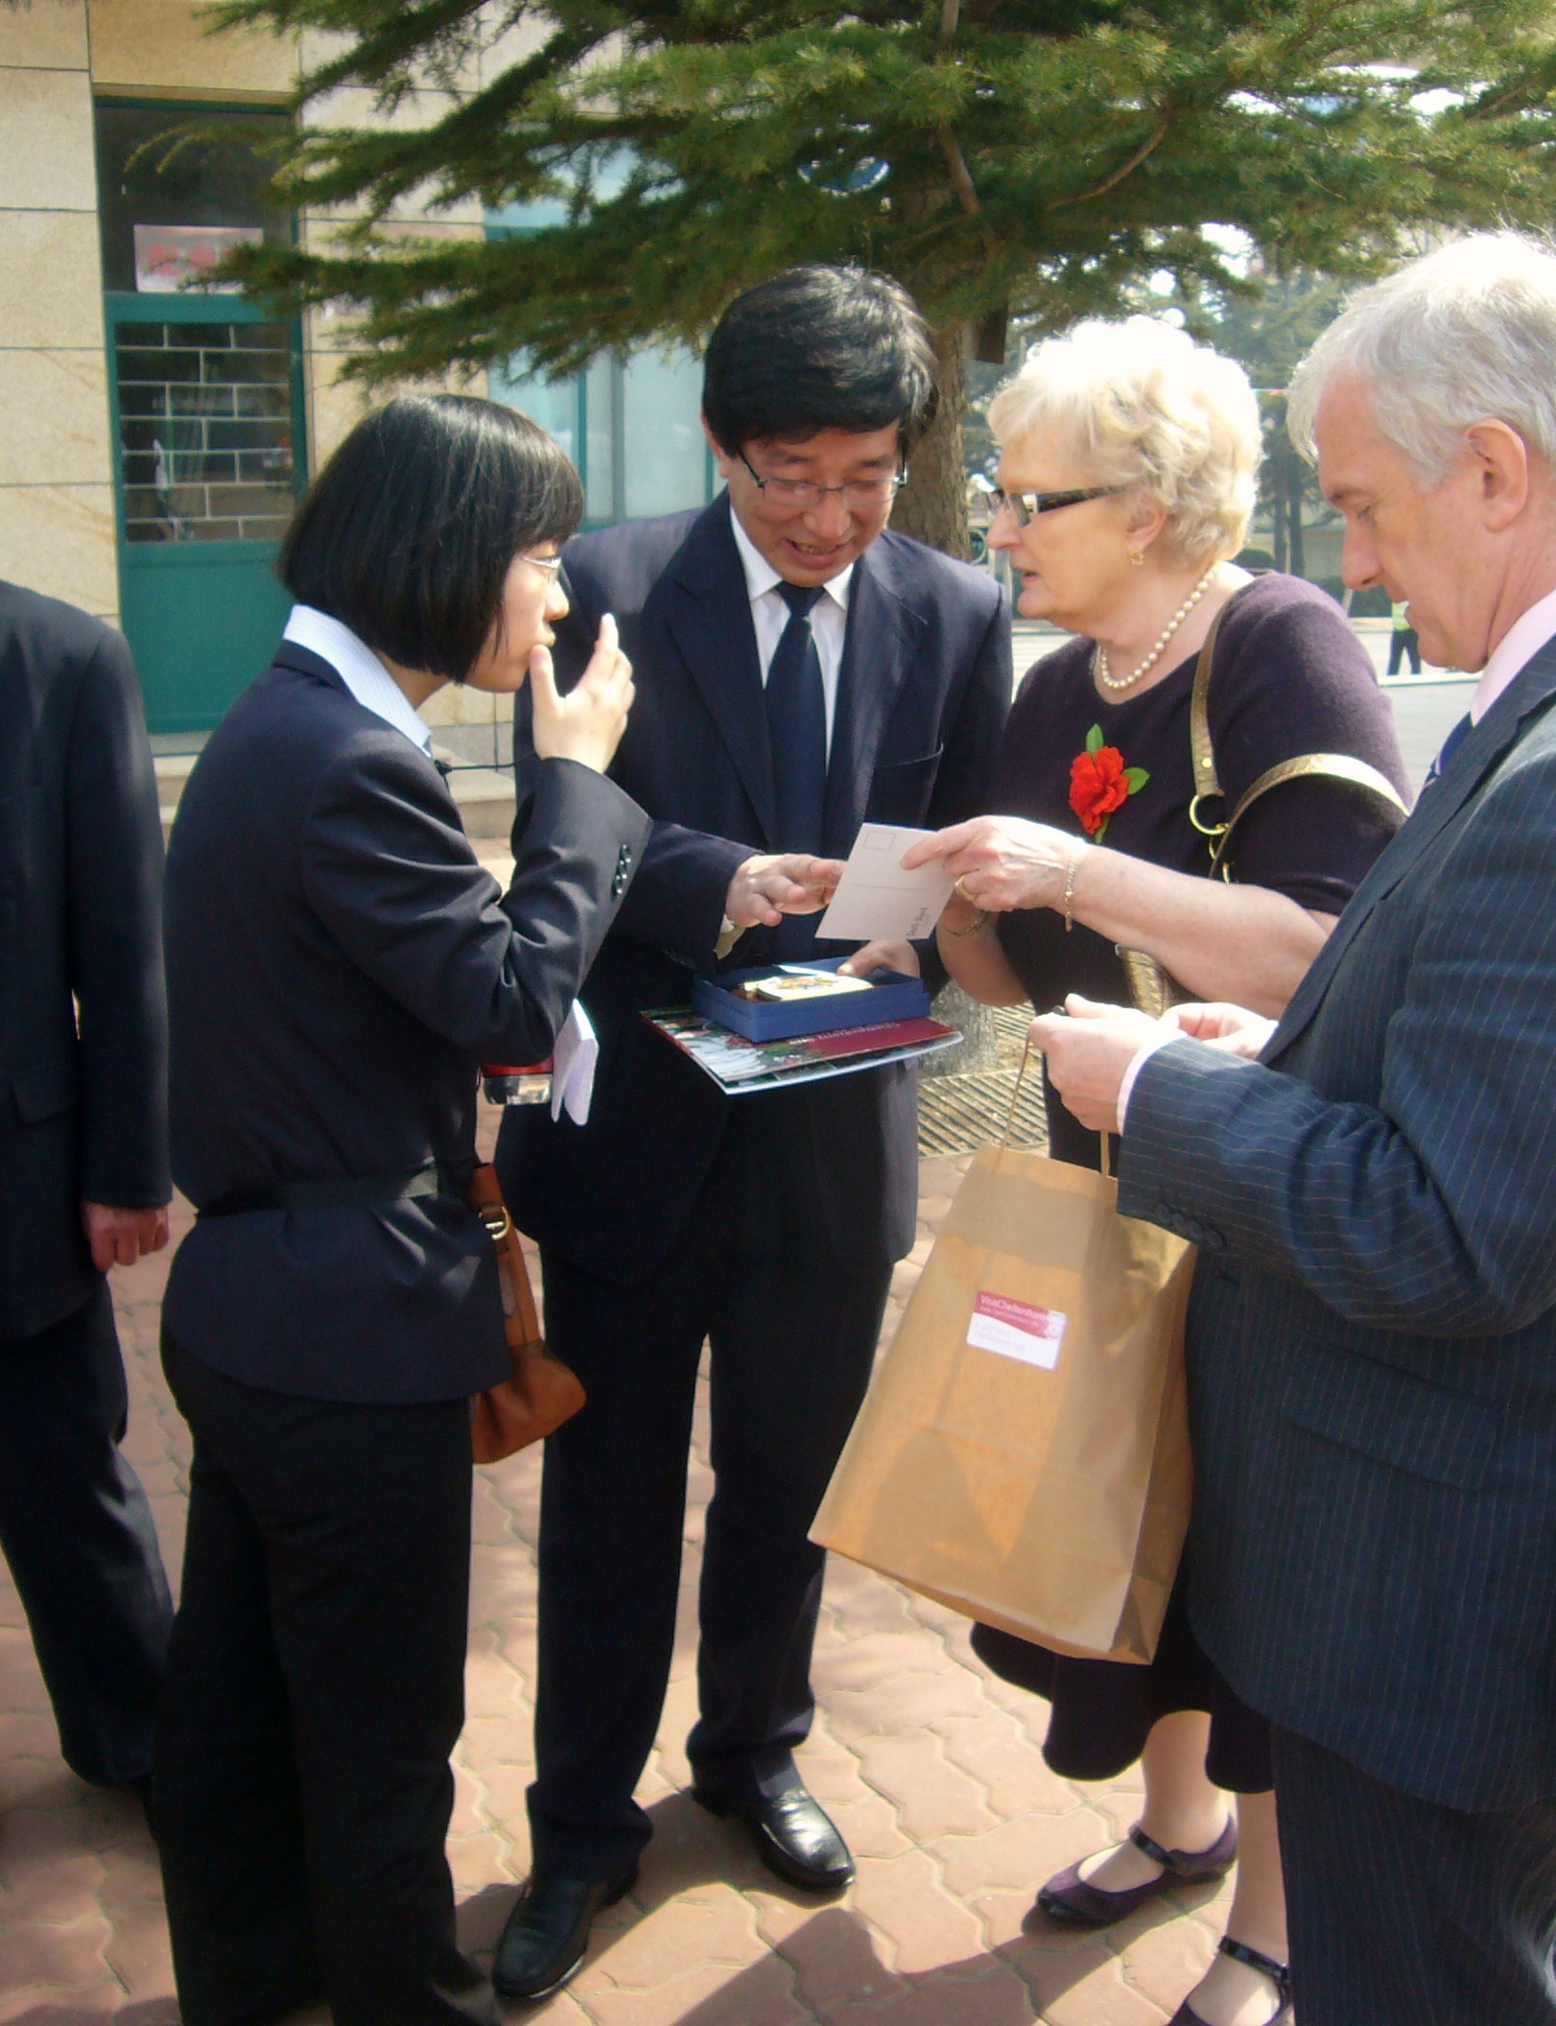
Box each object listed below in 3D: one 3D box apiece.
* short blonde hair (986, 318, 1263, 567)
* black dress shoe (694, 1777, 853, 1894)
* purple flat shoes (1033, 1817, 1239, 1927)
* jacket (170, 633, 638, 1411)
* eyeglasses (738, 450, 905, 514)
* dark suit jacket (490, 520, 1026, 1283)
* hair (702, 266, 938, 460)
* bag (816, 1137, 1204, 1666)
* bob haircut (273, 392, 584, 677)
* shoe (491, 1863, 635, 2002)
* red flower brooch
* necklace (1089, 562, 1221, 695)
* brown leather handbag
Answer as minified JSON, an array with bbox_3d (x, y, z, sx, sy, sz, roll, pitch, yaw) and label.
[{"bbox_3d":[0.304,-0.501,1.916,0.245,0.230,0.210,0,13,0],"label":"short blonde hair"},{"bbox_3d":[-0.008,0.901,2.527,0.098,0.097,0.270,-10,17,-35],"label":"black dress shoe"},{"bbox_3d":[0.403,0.939,2.427,0.245,0.070,0.088,-4,14,-18],"label":"purple flat shoes"},{"bbox_3d":[-0.341,0.005,1.922,0.420,0.660,0.450,-6,14,-23],"label":"jacket"},{"bbox_3d":[0.035,-0.506,2.000,0.140,0.045,0.135,-3,41,-12],"label":"eyeglasses"},{"bbox_3d":[-0.019,-0.113,2.100,0.520,0.770,0.420,-2,13,-10],"label":"dark suit jacket"},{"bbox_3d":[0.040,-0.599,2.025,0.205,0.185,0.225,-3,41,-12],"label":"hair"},{"bbox_3d":[0.188,0.266,1.535,0.220,0.300,0.110,16,-9,24],"label":"bag"},{"bbox_3d":[-0.295,-0.411,1.870,0.240,0.235,0.200,14,14,-1],"label":"bob haircut"},{"bbox_3d":[-0.224,0.939,2.370,0.098,0.097,0.270,4,14,16],"label":"shoe"},{"bbox_3d":[0.304,-0.211,2.000,0.083,0.105,0.043,10,17,37],"label":"red flower brooch"},{"bbox_3d":[0.346,-0.346,1.963,0.135,0.125,0.140,-8,16,-32],"label":"necklace"},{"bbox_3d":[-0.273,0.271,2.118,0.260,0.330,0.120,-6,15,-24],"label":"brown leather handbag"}]

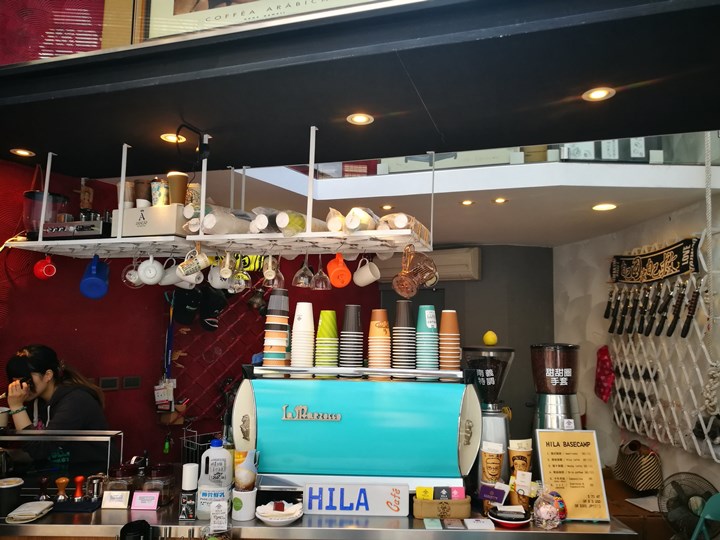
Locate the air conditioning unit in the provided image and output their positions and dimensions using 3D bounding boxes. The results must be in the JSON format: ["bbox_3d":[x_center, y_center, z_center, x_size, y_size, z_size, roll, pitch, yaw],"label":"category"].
[{"bbox_3d":[0.591,-0.025,5.077,0.930,0.270,0.210,-1,-7,23],"label":"air conditioning unit"}]

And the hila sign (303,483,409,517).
[{"bbox_3d":[-0.013,0.823,2.018,0.372,0.105,0.020,2,-19,-2],"label":"hila sign"}]

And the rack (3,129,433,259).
[{"bbox_3d":[-0.625,-0.281,2.414,1.830,0.395,0.400,-1,-7,18],"label":"rack"}]

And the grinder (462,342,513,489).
[{"bbox_3d":[0.509,0.616,2.275,0.210,0.598,0.360,1,-7,0],"label":"grinder"}]

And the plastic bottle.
[{"bbox_3d":[-0.499,0.730,1.978,0.112,0.258,0.105,2,-7,-9],"label":"plastic bottle"}]

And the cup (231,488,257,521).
[{"bbox_3d":[-0.395,0.813,1.945,0.086,0.088,0.086,2,-7,-2],"label":"cup"}]

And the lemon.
[{"bbox_3d":[0.523,0.276,2.250,0.058,0.057,0.060,1,-7,0],"label":"lemon"}]

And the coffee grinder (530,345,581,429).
[{"bbox_3d":[0.818,0.627,2.384,0.210,0.618,0.360,1,-7,0],"label":"coffee grinder"}]

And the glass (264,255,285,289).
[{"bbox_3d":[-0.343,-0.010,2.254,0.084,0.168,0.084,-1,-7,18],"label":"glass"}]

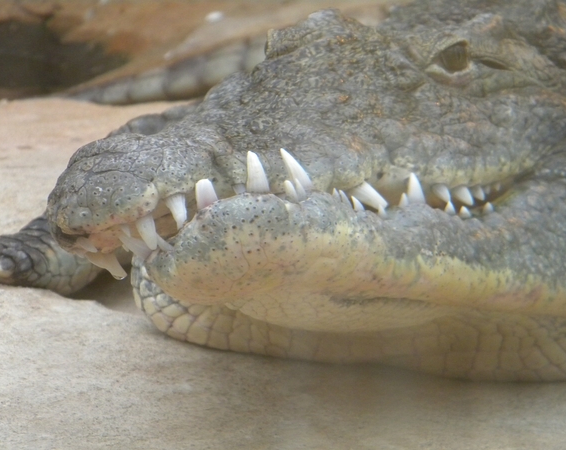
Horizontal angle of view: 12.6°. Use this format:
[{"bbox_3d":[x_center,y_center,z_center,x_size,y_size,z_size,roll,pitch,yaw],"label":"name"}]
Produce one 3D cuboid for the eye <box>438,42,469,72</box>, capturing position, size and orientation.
[{"bbox_3d":[0.140,-0.137,2.108,0.026,0.025,0.021,-1,10,-6],"label":"eye"}]

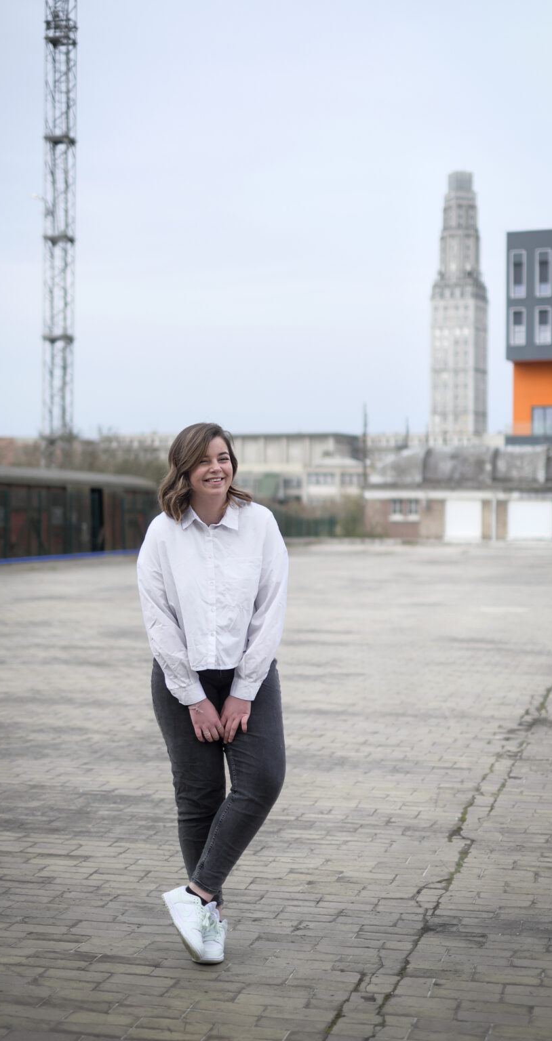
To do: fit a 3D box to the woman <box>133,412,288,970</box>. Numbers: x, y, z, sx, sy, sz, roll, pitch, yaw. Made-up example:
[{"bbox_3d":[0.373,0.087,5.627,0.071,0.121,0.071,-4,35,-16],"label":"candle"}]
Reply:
[{"bbox_3d":[-0.198,0.514,4.740,0.480,1.630,0.400,1,0,-3],"label":"woman"}]

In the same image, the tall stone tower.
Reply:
[{"bbox_3d":[58.000,-55.900,487.000,14.800,110.000,14.800,1,0,24],"label":"tall stone tower"}]

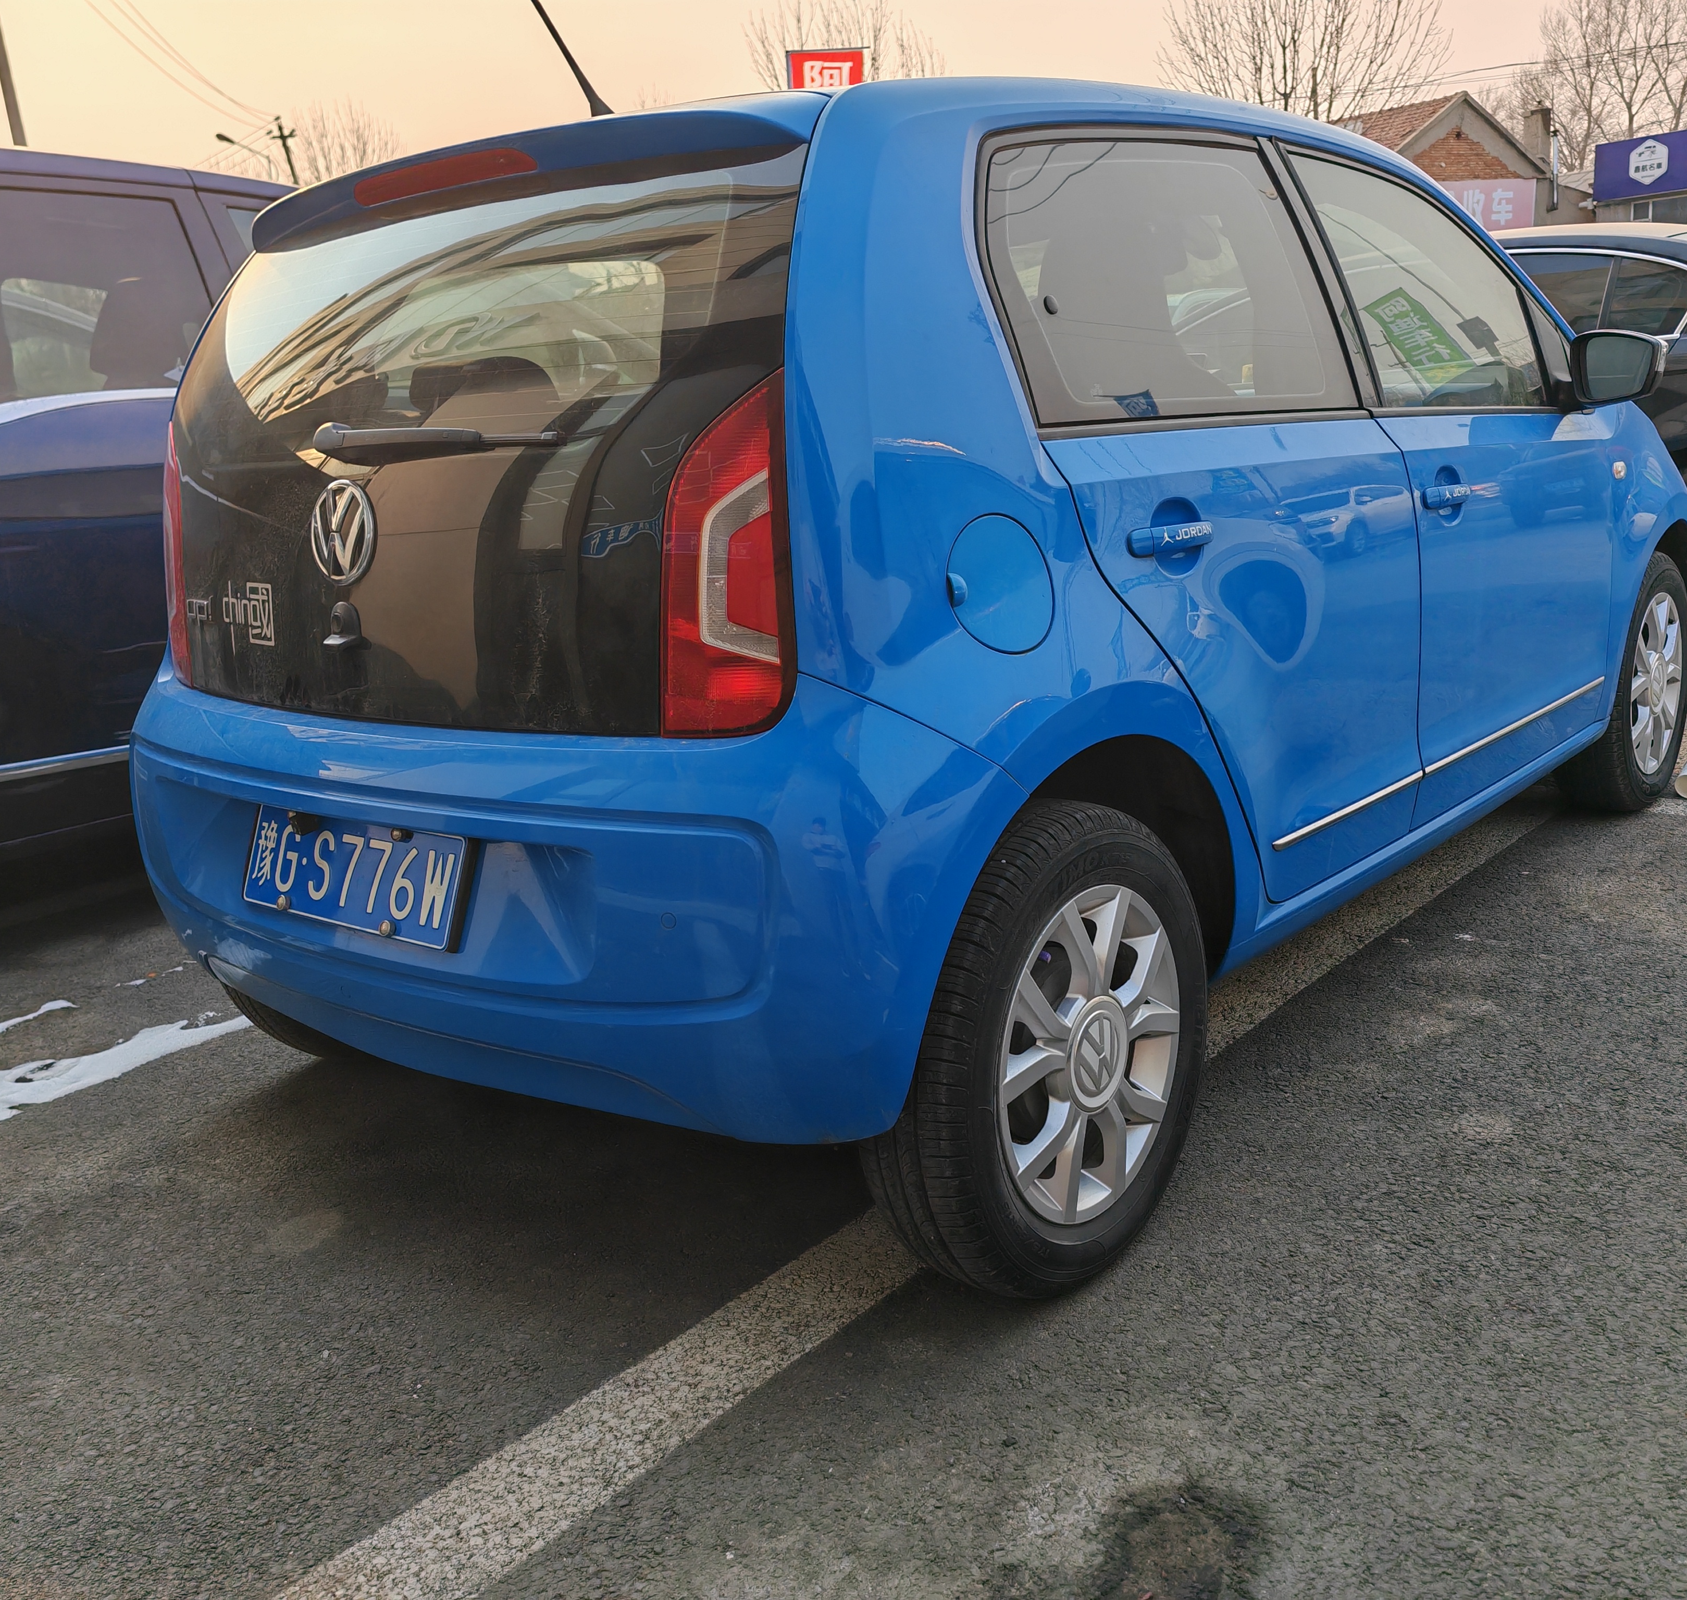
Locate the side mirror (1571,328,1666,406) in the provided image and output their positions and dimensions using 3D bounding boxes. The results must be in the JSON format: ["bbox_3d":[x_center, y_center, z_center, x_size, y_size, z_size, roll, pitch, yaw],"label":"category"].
[{"bbox_3d":[1.436,-0.799,2.968,0.175,0.142,0.095,8,19,40],"label":"side mirror"}]

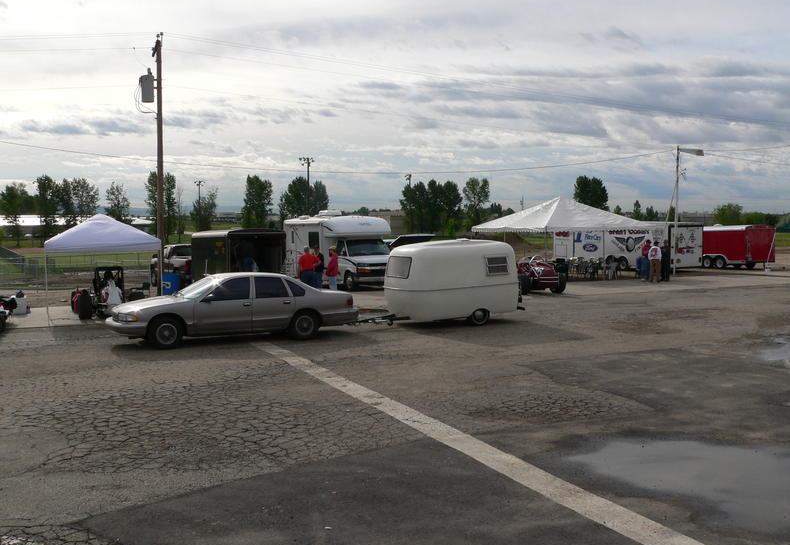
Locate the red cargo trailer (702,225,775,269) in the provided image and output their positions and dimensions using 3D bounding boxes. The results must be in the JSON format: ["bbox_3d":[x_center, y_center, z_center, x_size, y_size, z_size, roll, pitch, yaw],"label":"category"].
[{"bbox_3d":[19.106,-1.548,49.058,2.450,2.550,6.300,-1,4,-29],"label":"red cargo trailer"}]

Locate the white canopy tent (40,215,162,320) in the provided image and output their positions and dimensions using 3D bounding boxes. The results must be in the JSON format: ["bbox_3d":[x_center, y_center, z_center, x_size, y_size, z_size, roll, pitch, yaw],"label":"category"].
[{"bbox_3d":[-8.250,-0.235,23.100,2.950,2.760,2.950,-2,4,-23],"label":"white canopy tent"}]

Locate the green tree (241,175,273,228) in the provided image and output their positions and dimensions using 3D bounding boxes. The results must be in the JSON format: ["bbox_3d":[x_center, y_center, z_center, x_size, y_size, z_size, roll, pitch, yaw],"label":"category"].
[{"bbox_3d":[-16.853,-7.890,100.000,3.772,7.953,3.772,-1,4,-10],"label":"green tree"}]

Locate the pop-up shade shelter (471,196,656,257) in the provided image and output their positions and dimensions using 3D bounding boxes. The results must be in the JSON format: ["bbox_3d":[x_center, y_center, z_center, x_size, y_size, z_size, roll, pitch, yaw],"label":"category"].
[{"bbox_3d":[7.810,-1.646,38.767,6.100,3.800,6.100,-1,4,-26],"label":"pop-up shade shelter"}]

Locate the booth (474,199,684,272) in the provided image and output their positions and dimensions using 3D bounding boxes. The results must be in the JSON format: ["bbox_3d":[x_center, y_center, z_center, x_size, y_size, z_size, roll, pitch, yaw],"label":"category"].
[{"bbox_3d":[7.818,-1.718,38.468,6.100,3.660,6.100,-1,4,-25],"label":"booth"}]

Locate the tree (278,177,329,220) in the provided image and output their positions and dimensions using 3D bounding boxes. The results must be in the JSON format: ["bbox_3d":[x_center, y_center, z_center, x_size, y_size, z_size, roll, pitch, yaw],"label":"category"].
[{"bbox_3d":[-11.985,-8.577,107.673,6.571,7.958,5.800,1,4,0],"label":"tree"}]

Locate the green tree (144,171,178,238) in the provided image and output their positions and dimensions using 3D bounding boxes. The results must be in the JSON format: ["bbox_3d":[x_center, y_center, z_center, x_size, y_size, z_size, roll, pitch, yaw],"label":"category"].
[{"bbox_3d":[-36.308,-10.417,127.624,5.200,10.600,5.200,0,3,0],"label":"green tree"}]

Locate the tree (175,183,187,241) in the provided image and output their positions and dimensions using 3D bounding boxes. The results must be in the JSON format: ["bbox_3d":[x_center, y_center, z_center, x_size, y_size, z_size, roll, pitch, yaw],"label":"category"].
[{"bbox_3d":[-25.579,-7.258,98.000,1.431,6.953,1.431,-1,4,-15],"label":"tree"}]

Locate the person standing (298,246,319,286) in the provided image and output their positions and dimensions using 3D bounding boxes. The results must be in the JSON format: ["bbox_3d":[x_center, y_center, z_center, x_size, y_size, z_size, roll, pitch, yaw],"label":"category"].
[{"bbox_3d":[-2.587,0.088,24.567,0.600,1.770,0.400,1,4,12],"label":"person standing"}]

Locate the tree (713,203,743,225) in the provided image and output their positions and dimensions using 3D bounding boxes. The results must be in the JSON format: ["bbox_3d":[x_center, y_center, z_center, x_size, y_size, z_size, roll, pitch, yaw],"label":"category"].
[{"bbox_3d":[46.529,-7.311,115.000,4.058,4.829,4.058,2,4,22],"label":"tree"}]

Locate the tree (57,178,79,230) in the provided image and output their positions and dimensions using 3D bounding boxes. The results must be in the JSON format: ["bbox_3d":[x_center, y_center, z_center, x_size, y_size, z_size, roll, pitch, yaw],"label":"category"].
[{"bbox_3d":[-75.596,-15.202,189.464,5.000,12.600,5.000,0,3,0],"label":"tree"}]

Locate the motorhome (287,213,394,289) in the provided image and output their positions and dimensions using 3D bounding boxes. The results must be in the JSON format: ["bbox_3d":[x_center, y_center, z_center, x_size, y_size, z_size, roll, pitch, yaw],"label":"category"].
[{"bbox_3d":[-2.080,-0.950,32.300,2.300,2.980,6.700,-2,4,-31],"label":"motorhome"}]

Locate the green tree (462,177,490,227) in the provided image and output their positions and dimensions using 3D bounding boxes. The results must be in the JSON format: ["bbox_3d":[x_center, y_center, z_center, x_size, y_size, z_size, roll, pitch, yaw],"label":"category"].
[{"bbox_3d":[12.382,-9.952,124.601,4.107,8.854,4.000,1,4,0],"label":"green tree"}]

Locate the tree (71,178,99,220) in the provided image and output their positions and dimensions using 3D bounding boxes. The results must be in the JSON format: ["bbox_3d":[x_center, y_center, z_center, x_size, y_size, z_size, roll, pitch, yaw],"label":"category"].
[{"bbox_3d":[-69.560,-14.731,184.481,6.200,12.300,6.200,0,3,0],"label":"tree"}]

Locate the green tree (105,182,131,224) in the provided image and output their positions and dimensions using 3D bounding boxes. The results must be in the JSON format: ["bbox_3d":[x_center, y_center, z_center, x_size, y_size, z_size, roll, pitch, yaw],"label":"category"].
[{"bbox_3d":[-32.300,-7.170,96.000,3.154,7.041,3.154,-1,4,-19],"label":"green tree"}]

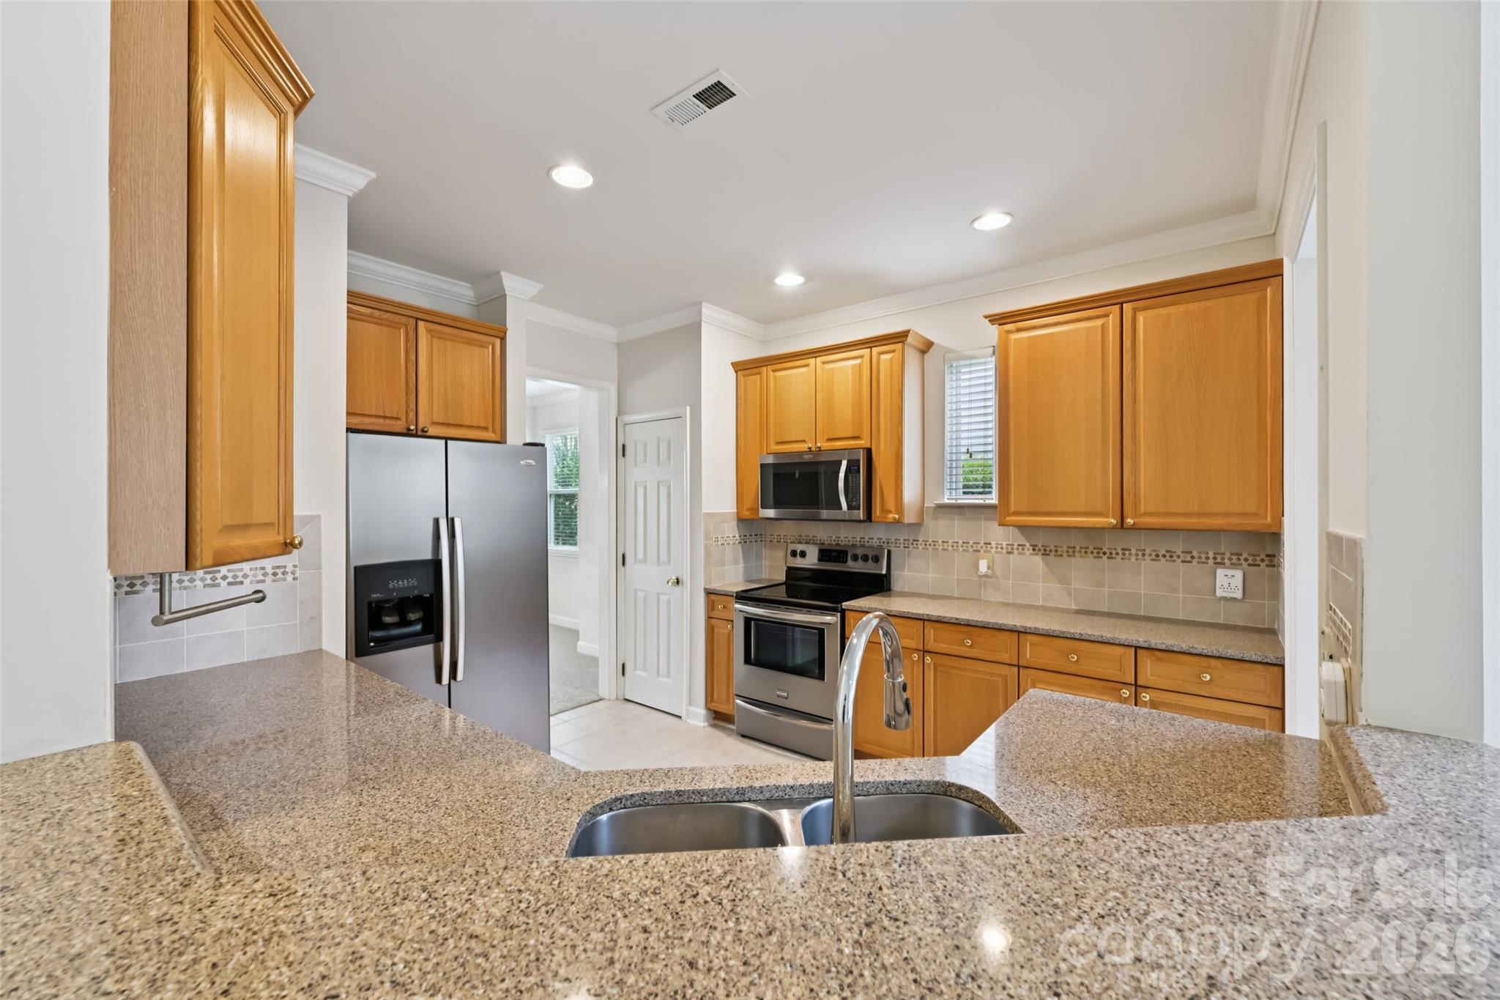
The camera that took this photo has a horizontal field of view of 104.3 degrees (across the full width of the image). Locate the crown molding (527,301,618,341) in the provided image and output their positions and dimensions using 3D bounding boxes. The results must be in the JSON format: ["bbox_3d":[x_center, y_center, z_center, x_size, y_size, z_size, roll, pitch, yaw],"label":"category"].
[{"bbox_3d":[-1.230,-1.222,4.001,0.081,0.093,0.887,0,0,38],"label":"crown molding"}]

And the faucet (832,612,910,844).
[{"bbox_3d":[0.162,0.358,0.790,0.065,0.415,0.247,0,0,31],"label":"faucet"}]

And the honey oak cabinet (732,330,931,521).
[{"bbox_3d":[0.504,-0.409,3.836,1.303,1.096,0.375,0,0,39],"label":"honey oak cabinet"}]

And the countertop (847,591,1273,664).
[{"bbox_3d":[1.422,0.591,2.902,1.820,0.035,0.633,0,0,38],"label":"countertop"}]

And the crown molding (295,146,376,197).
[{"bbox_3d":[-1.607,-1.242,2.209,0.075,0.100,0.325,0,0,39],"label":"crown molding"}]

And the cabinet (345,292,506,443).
[{"bbox_3d":[-1.809,-0.646,3.078,0.415,0.631,0.935,0,0,39],"label":"cabinet"}]

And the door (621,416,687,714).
[{"bbox_3d":[-0.691,0.457,4.178,0.600,2.042,0.045,0,0,39],"label":"door"}]

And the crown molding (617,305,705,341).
[{"bbox_3d":[-0.654,-1.233,4.093,0.955,0.098,0.075,0,0,39],"label":"crown molding"}]

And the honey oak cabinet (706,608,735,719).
[{"bbox_3d":[0.006,1.054,4.062,0.235,0.870,0.635,0,0,39],"label":"honey oak cabinet"}]

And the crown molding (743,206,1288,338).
[{"bbox_3d":[1.204,-1.238,3.472,2.855,0.097,0.075,0,0,39],"label":"crown molding"}]

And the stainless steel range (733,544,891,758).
[{"bbox_3d":[0.388,0.902,3.660,0.756,1.177,0.683,0,0,38],"label":"stainless steel range"}]

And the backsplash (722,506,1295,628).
[{"bbox_3d":[1.014,0.309,3.206,2.838,0.530,0.658,0,0,38],"label":"backsplash"}]

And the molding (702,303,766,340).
[{"bbox_3d":[-0.091,-1.223,4.047,0.080,0.093,0.708,0,0,38],"label":"molding"}]

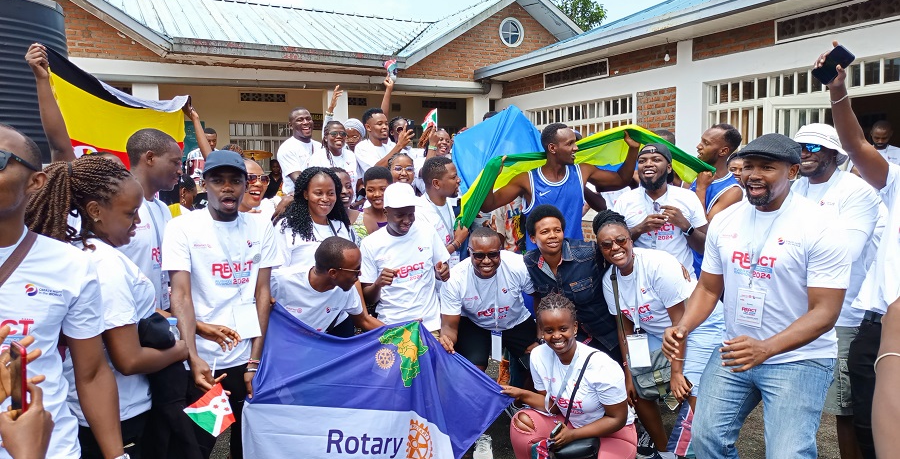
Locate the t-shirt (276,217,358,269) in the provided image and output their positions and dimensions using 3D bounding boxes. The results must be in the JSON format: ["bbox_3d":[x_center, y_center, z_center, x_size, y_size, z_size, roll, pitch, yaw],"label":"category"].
[{"bbox_3d":[-0.638,0.217,3.130,0.430,0.590,0.260,-2,5,-20],"label":"t-shirt"}]

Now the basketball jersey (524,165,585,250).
[{"bbox_3d":[0.609,-0.052,3.750,0.400,0.680,0.260,-1,5,-5],"label":"basketball jersey"}]

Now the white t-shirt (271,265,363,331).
[{"bbox_3d":[-0.650,0.398,3.120,0.470,0.530,0.320,-11,23,-15],"label":"white t-shirt"}]

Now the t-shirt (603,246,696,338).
[{"bbox_3d":[0.999,0.344,3.240,0.460,0.480,0.330,-10,30,18],"label":"t-shirt"}]

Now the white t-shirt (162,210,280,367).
[{"bbox_3d":[-0.935,0.237,2.660,0.470,0.640,0.270,-3,6,-29],"label":"white t-shirt"}]

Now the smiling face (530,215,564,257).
[{"bbox_3d":[0.455,0.035,3.030,0.145,0.190,0.140,-1,5,-8],"label":"smiling face"}]

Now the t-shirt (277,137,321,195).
[{"bbox_3d":[-1.089,-0.366,4.850,0.470,0.660,0.270,-4,6,-32],"label":"t-shirt"}]

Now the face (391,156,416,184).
[{"bbox_3d":[-0.307,-0.388,4.200,0.155,0.205,0.165,-1,5,-6],"label":"face"}]

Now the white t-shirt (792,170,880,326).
[{"bbox_3d":[1.657,0.079,2.860,0.480,0.670,0.270,4,7,45],"label":"white t-shirt"}]

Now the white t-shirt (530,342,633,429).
[{"bbox_3d":[0.626,0.751,3.070,0.450,0.430,0.320,2,21,24],"label":"white t-shirt"}]

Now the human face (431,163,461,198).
[{"bbox_3d":[-0.019,-0.268,3.520,0.150,0.200,0.150,0,5,8],"label":"human face"}]

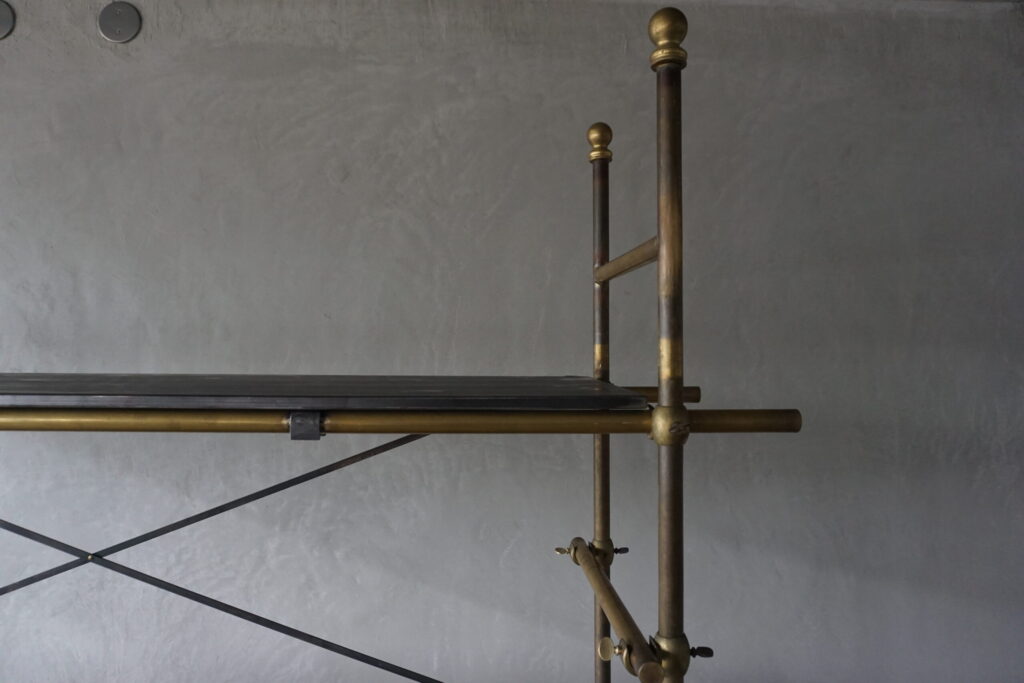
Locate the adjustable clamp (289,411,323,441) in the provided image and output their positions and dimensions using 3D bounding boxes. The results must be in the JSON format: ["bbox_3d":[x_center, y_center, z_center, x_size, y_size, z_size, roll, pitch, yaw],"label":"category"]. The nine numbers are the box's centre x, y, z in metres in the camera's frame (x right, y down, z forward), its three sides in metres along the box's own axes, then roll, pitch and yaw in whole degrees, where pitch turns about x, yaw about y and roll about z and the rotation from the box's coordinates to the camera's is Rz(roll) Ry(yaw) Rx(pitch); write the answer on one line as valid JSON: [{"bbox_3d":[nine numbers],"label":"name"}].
[{"bbox_3d":[-0.261,0.107,0.915,0.038,0.039,0.030,0,0,0],"label":"adjustable clamp"}]

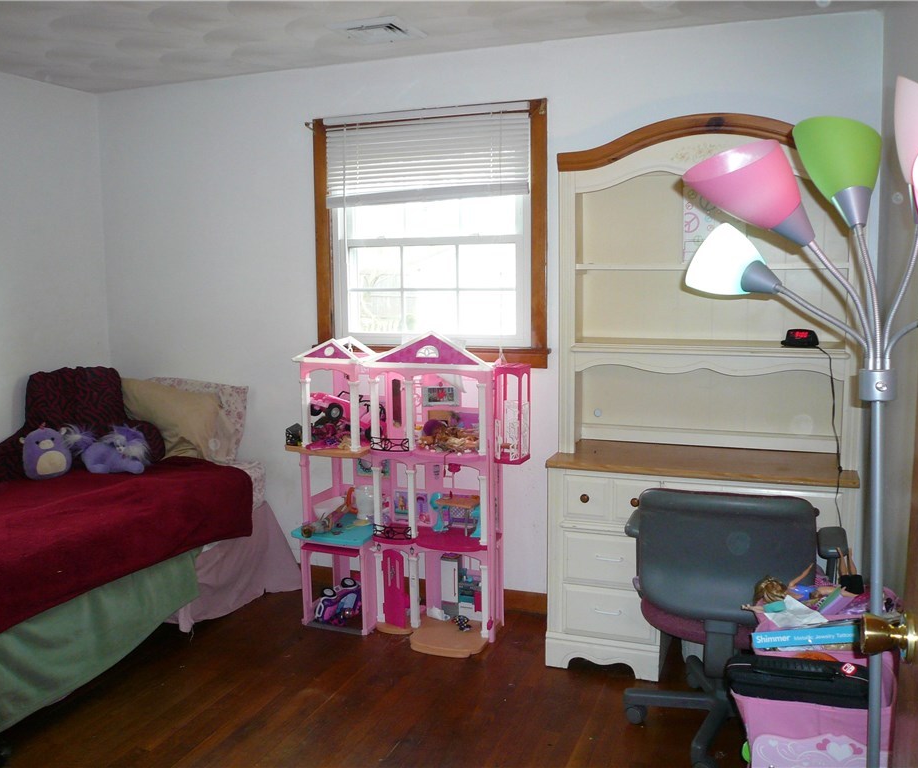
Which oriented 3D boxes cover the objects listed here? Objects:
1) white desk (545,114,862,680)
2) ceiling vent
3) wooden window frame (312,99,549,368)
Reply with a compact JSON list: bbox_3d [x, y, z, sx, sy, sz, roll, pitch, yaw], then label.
[{"bbox_3d":[0.856,0.062,2.906,1.008,1.931,0.450,2,8,20],"label":"white desk"},{"bbox_3d":[-0.293,-1.282,2.982,0.273,0.028,0.263,2,8,20],"label":"ceiling vent"},{"bbox_3d":[-0.144,-0.598,3.391,1.046,1.055,0.085,2,8,20],"label":"wooden window frame"}]

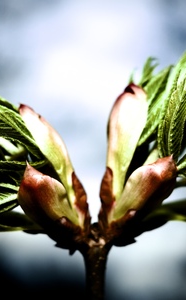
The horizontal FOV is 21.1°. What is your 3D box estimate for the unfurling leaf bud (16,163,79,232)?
[{"bbox_3d":[-0.017,0.019,0.200,0.014,0.032,0.013,-35,11,0],"label":"unfurling leaf bud"}]

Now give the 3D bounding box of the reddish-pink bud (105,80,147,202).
[{"bbox_3d":[0.014,-0.004,0.206,0.014,0.048,0.013,7,0,0],"label":"reddish-pink bud"}]

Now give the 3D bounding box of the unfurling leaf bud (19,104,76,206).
[{"bbox_3d":[-0.018,0.003,0.206,0.012,0.045,0.012,-25,0,0],"label":"unfurling leaf bud"}]

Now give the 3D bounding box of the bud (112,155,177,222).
[{"bbox_3d":[0.022,0.017,0.200,0.013,0.033,0.013,39,11,0],"label":"bud"}]

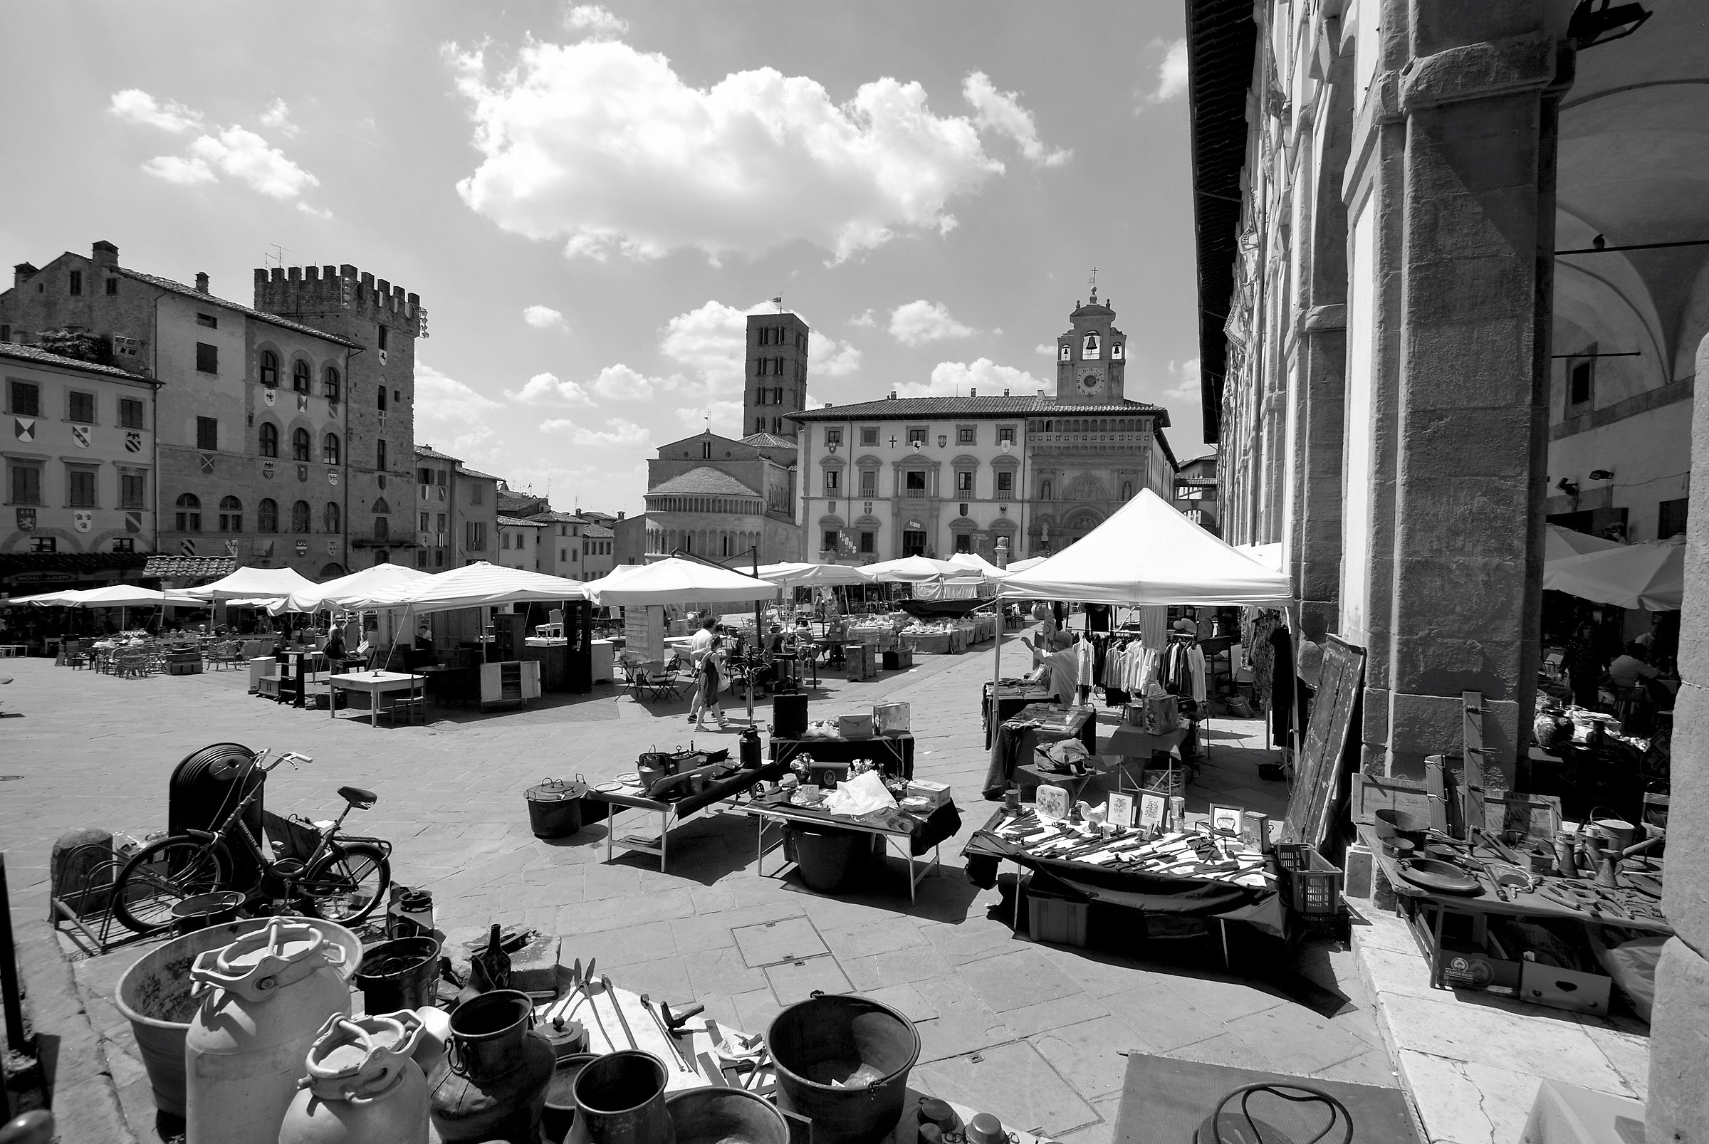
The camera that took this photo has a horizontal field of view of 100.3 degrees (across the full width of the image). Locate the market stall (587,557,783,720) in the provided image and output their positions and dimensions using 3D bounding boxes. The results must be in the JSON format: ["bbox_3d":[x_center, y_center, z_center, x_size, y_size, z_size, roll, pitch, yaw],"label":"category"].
[{"bbox_3d":[-3.600,1.084,14.100,3.300,3.000,3.100,1,1,-30],"label":"market stall"}]

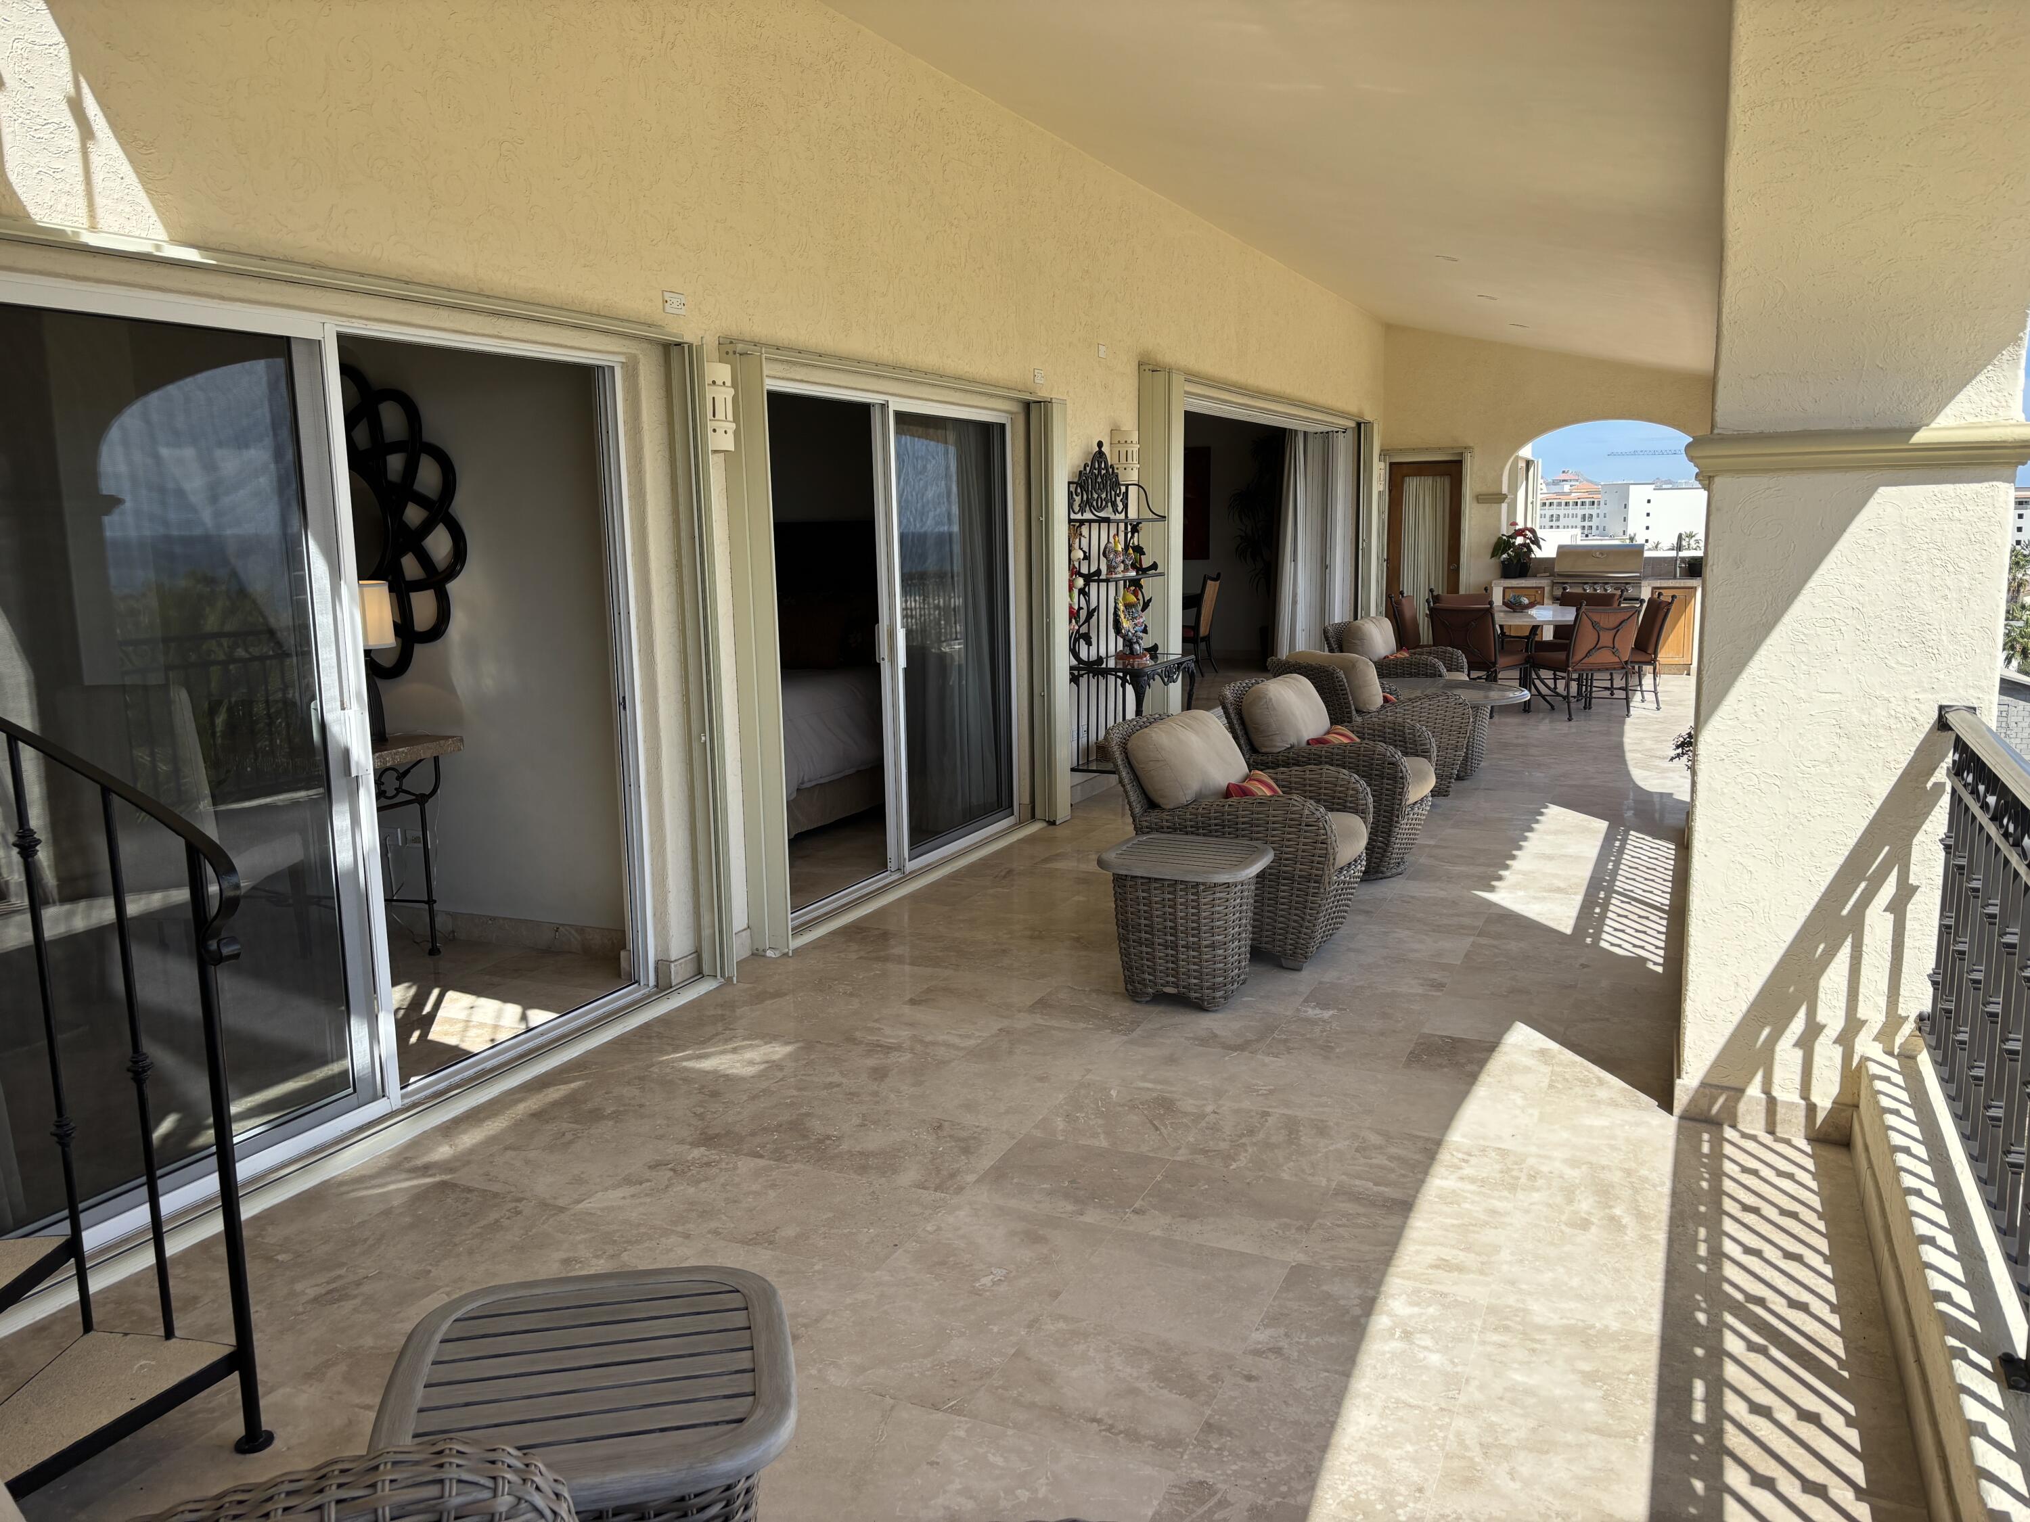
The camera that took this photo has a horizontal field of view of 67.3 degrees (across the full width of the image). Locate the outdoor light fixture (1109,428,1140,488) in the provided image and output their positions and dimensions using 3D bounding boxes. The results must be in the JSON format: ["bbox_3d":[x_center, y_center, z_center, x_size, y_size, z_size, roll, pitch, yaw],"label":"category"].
[{"bbox_3d":[0.669,-1.780,8.961,0.125,0.310,0.245,3,10,24],"label":"outdoor light fixture"}]

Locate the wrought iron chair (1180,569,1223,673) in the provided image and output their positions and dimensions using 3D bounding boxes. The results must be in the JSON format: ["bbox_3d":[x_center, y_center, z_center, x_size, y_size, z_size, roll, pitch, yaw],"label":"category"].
[{"bbox_3d":[1.717,-1.359,15.172,0.580,1.010,0.480,4,10,28],"label":"wrought iron chair"}]

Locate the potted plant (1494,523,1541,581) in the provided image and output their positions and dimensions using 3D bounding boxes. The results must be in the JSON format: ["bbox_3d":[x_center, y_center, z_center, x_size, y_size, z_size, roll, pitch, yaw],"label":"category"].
[{"bbox_3d":[5.053,-2.115,15.354,0.460,0.580,0.420,3,10,24],"label":"potted plant"}]

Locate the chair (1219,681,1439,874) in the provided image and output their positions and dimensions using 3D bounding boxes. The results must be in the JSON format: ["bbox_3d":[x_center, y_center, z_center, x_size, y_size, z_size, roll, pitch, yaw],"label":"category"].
[{"bbox_3d":[1.451,0.033,6.974,0.890,0.870,0.820,3,10,23],"label":"chair"}]

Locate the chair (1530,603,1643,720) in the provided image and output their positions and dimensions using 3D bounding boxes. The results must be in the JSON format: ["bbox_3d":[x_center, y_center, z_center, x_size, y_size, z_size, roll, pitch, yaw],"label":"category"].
[{"bbox_3d":[4.391,-0.803,11.741,0.520,0.900,0.680,-3,9,-10],"label":"chair"}]

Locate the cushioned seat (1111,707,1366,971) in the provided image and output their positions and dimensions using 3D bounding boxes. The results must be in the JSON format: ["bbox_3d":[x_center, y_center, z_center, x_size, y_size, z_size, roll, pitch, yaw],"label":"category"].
[{"bbox_3d":[0.873,0.245,5.722,0.890,0.870,0.820,3,10,22],"label":"cushioned seat"}]

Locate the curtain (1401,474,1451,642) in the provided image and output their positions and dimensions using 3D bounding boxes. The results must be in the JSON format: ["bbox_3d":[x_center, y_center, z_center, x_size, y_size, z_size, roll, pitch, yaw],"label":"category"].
[{"bbox_3d":[4.356,-2.132,16.171,0.480,1.720,0.060,3,10,24],"label":"curtain"}]

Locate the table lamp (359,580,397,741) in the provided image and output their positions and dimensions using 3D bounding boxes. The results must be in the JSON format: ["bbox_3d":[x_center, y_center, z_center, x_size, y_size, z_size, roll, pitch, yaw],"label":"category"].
[{"bbox_3d":[-2.405,-0.361,5.656,0.240,0.610,0.240,3,10,24],"label":"table lamp"}]

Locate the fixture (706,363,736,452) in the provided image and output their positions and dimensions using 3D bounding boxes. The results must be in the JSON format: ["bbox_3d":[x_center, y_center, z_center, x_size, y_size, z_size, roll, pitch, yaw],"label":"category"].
[{"bbox_3d":[-1.038,-1.196,5.223,0.125,0.305,0.245,3,10,24],"label":"fixture"}]

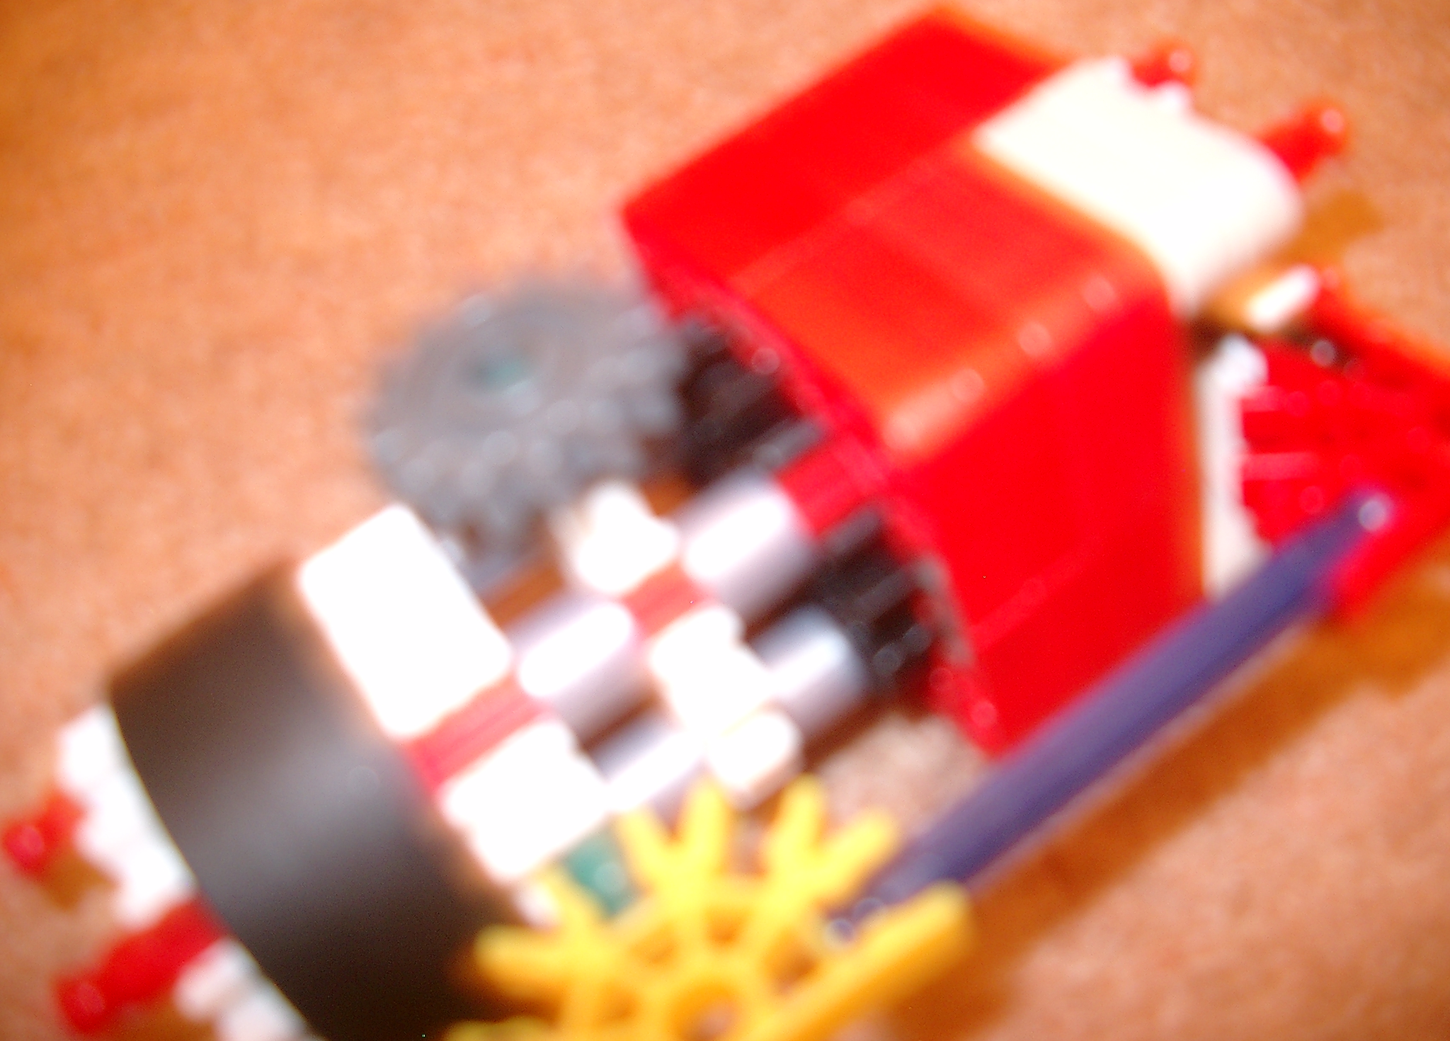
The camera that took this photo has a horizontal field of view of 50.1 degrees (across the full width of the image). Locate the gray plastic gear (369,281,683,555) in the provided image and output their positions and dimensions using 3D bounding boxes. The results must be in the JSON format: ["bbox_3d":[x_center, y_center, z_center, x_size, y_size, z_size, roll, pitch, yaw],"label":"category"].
[{"bbox_3d":[-0.018,-0.010,0.138,0.026,0.009,0.026,-13,42,12],"label":"gray plastic gear"}]

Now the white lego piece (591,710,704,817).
[{"bbox_3d":[-0.006,0.020,0.127,0.010,0.008,0.008,-35,42,-12],"label":"white lego piece"}]

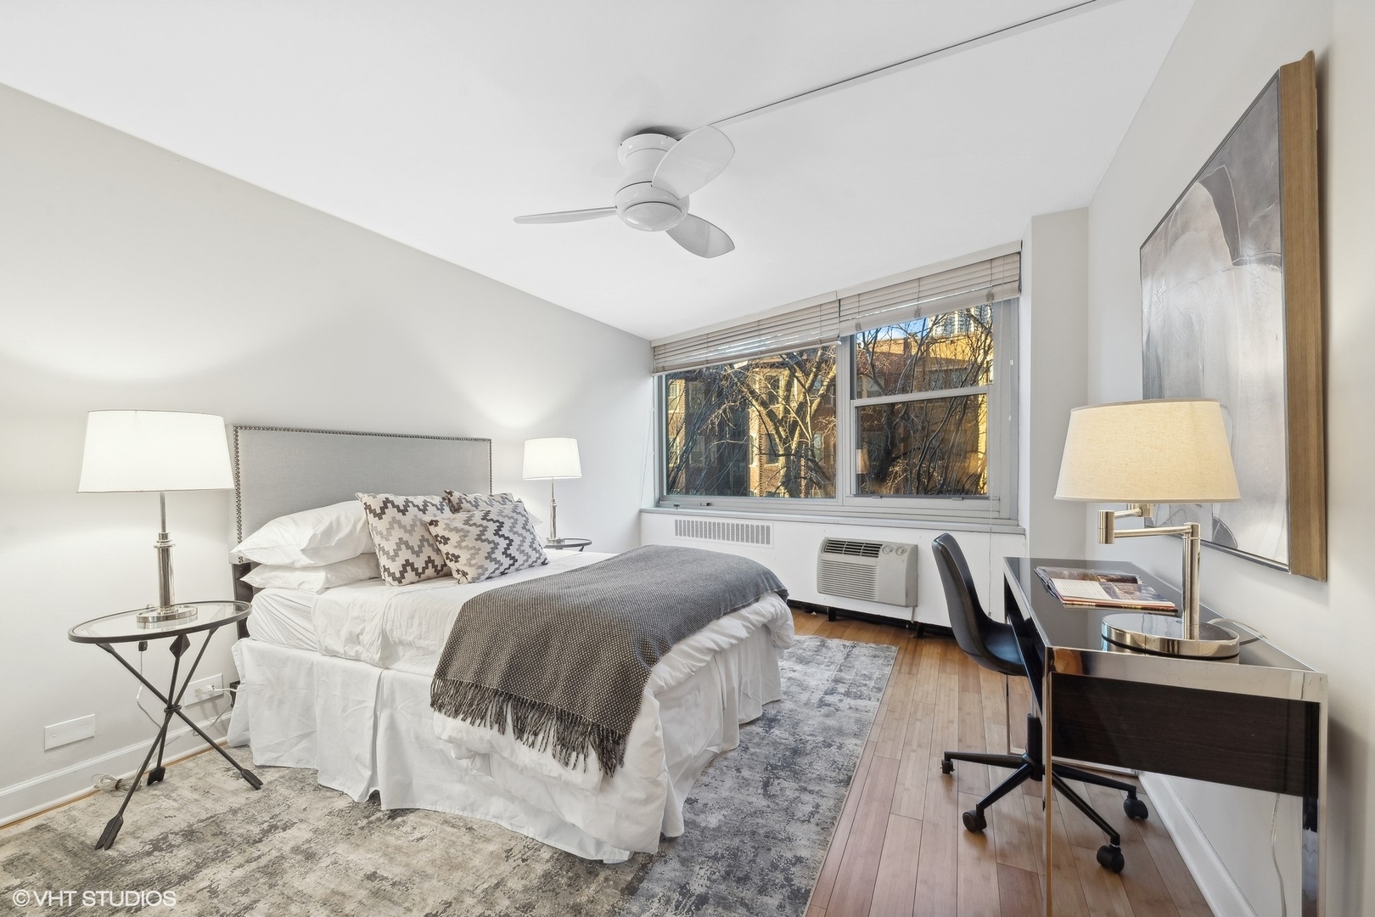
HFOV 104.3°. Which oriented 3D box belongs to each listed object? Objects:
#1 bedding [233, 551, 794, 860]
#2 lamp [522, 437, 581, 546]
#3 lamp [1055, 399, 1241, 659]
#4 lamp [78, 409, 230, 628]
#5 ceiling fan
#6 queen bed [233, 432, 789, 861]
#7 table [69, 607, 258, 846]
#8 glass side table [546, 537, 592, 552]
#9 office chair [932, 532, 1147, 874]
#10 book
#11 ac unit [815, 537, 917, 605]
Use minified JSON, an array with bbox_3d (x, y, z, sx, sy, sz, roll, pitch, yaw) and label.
[{"bbox_3d":[-0.713,0.846,2.501,1.995,0.718,1.459,-2,-1,27],"label":"bedding"},{"bbox_3d":[-0.905,0.208,3.575,0.380,0.705,0.380,-1,-1,0],"label":"lamp"},{"bbox_3d":[0.938,0.129,1.075,0.285,0.491,0.325,-2,-1,27],"label":"lamp"},{"bbox_3d":[-1.810,0.198,1.850,0.380,0.705,0.380,-1,-1,27],"label":"lamp"},{"bbox_3d":[-0.145,-1.131,2.339,1.026,0.353,0.992,-2,-1,27],"label":"ceiling fan"},{"bbox_3d":[-0.748,0.520,2.516,2.052,1.371,1.459,-2,-1,27],"label":"queen bed"},{"bbox_3d":[-1.827,0.890,1.886,0.490,0.650,0.490,-2,-1,27],"label":"table"},{"bbox_3d":[-0.908,0.907,3.682,0.490,0.650,0.490,-2,-1,27],"label":"glass side table"},{"bbox_3d":[1.151,0.724,1.783,0.600,0.868,0.560,-1,-1,34],"label":"office chair"},{"bbox_3d":[1.157,0.364,1.511,0.245,0.034,0.467,-2,-1,27],"label":"book"},{"bbox_3d":[1.186,0.767,3.611,0.110,0.395,0.680,0,-1,-45],"label":"ac unit"}]

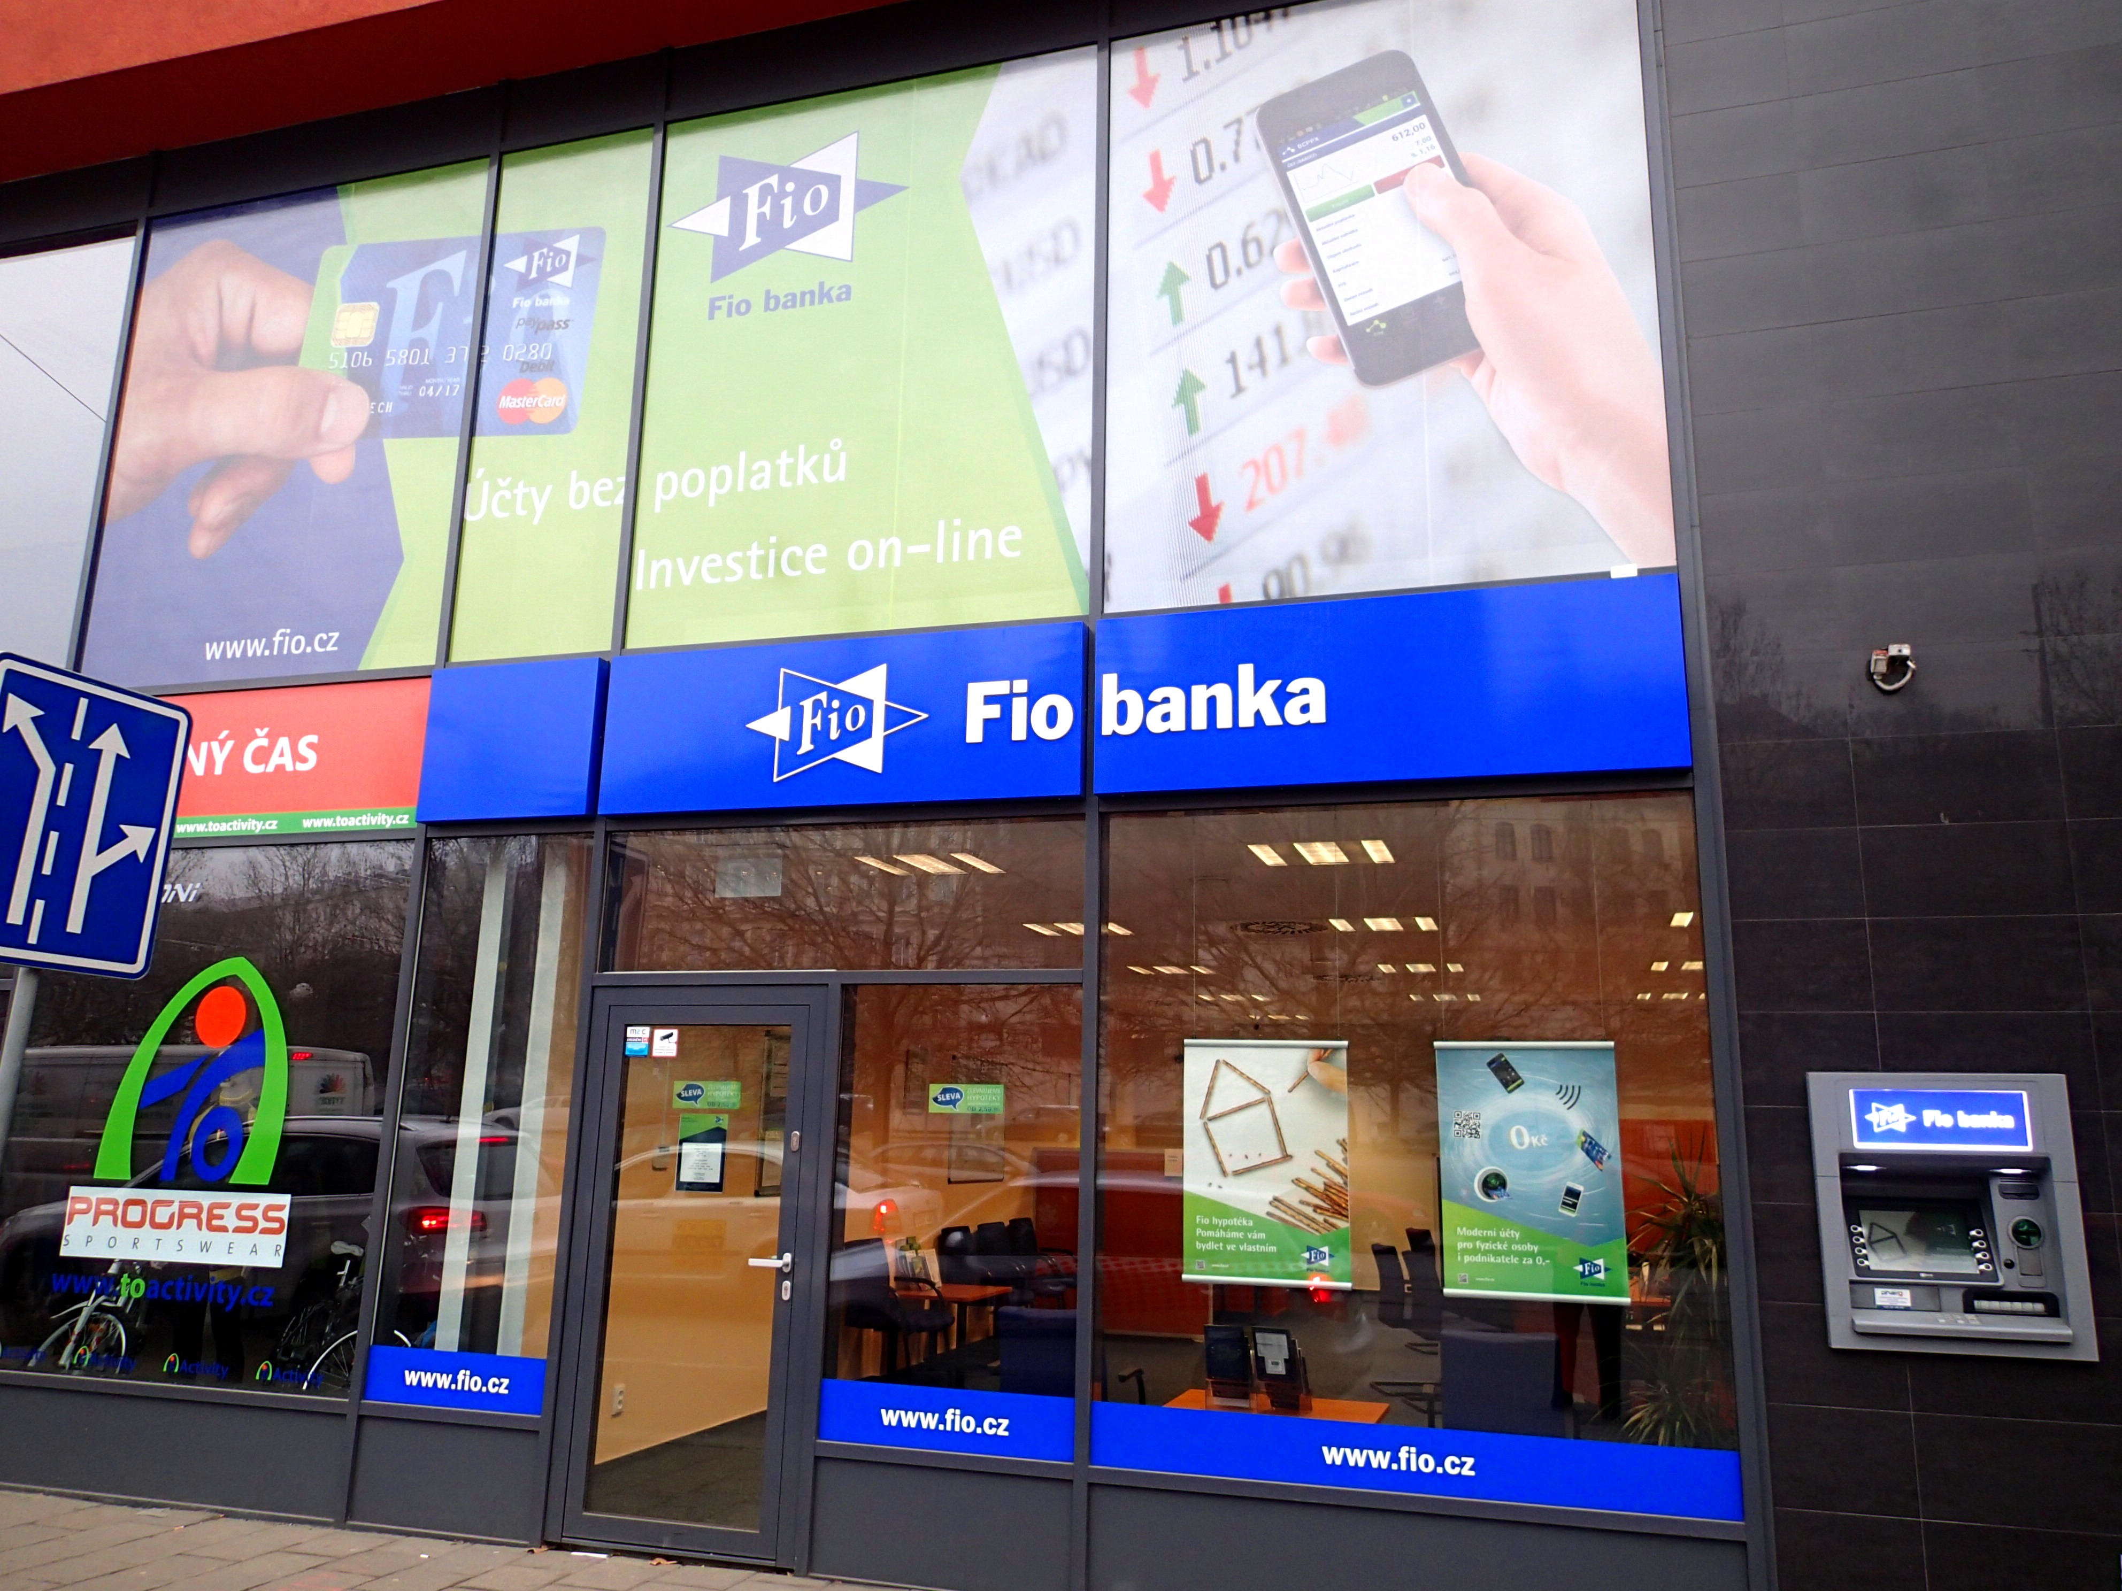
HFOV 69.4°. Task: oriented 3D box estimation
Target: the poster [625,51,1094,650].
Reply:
[{"bbox_3d":[-0.858,-1.914,6.560,2.070,2.546,0.040,-2,-12,16],"label":"poster"}]

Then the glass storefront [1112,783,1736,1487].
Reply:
[{"bbox_3d":[1.137,1.102,5.297,2.097,2.199,0.060,-2,-12,16],"label":"glass storefront"}]

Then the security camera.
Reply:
[{"bbox_3d":[2.731,-0.416,5.042,0.106,0.154,0.130,-2,-12,16],"label":"security camera"}]

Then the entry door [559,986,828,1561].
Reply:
[{"bbox_3d":[-1.403,1.787,5.919,0.992,2.088,0.080,-2,-12,16],"label":"entry door"}]

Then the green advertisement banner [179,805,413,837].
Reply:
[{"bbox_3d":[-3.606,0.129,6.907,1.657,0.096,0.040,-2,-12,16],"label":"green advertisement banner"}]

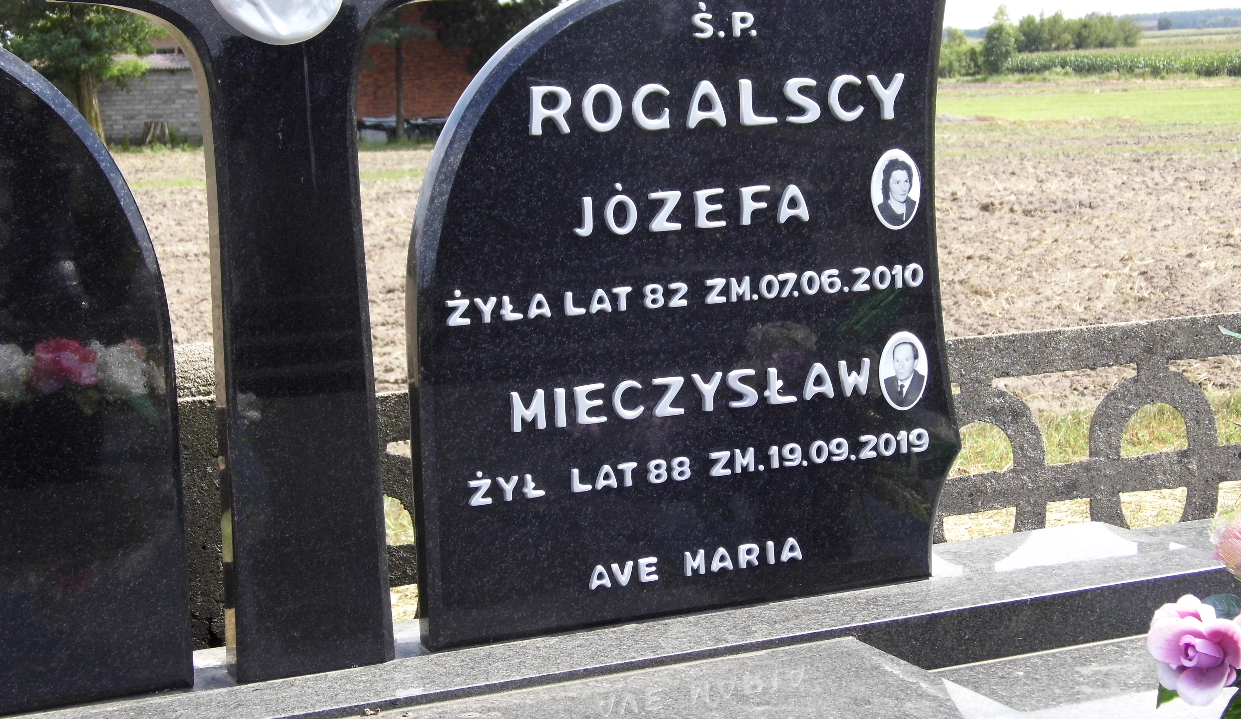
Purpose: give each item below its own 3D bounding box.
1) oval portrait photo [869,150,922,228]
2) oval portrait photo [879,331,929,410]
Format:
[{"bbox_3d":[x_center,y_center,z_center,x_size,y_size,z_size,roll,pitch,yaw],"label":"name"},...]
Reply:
[{"bbox_3d":[0.372,-0.229,2.806,0.078,0.109,0.010,-5,9,-24],"label":"oval portrait photo"},{"bbox_3d":[0.388,0.016,2.845,0.078,0.109,0.010,-5,9,-24],"label":"oval portrait photo"}]

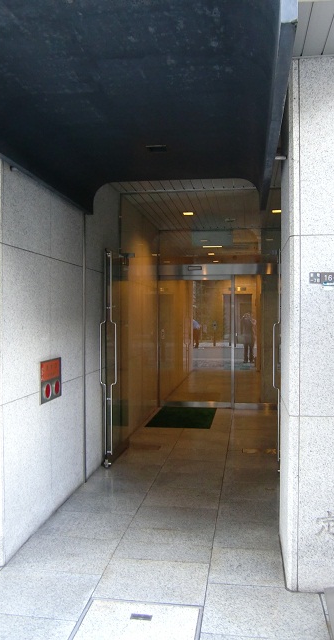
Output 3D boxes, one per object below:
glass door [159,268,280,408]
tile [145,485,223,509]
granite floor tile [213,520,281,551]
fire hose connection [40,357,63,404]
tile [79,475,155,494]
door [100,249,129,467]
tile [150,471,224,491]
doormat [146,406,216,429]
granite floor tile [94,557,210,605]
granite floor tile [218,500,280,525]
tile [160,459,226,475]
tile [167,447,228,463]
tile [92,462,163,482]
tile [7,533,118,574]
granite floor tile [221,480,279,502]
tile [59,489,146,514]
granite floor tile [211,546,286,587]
[{"bbox_3d":[0.972,0.304,8.404,2.263,2.286,0.080,0,0,9],"label":"glass door"},{"bbox_3d":[0.129,1.450,4.200,0.600,0.025,0.450,0,1,9],"label":"tile"},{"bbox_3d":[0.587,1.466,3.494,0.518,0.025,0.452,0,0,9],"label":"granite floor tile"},{"bbox_3d":[-0.837,0.439,3.787,0.030,0.300,0.400,0,1,9],"label":"fire hose connection"},{"bbox_3d":[-0.448,1.471,4.572,0.643,0.025,0.452,0,0,9],"label":"tile"},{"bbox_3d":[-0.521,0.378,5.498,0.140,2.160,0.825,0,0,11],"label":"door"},{"bbox_3d":[0.196,1.444,4.638,0.600,0.025,0.450,0,1,9],"label":"tile"},{"bbox_3d":[0.263,1.444,7.751,0.885,0.015,1.626,0,0,9],"label":"doormat"},{"bbox_3d":[-0.073,1.470,2.901,0.606,0.025,0.452,0,0,9],"label":"granite floor tile"},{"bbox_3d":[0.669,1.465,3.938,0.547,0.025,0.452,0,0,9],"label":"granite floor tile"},{"bbox_3d":[0.262,1.439,5.076,0.600,0.025,0.450,0,1,9],"label":"tile"},{"bbox_3d":[0.338,1.466,5.581,0.606,0.025,0.452,0,0,9],"label":"tile"},{"bbox_3d":[-0.362,1.441,4.964,0.600,0.025,0.450,0,1,9],"label":"tile"},{"bbox_3d":[-0.629,1.462,3.212,0.600,0.025,0.450,0,1,9],"label":"tile"},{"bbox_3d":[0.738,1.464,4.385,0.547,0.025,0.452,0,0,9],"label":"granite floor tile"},{"bbox_3d":[-0.495,1.452,4.088,0.600,0.025,0.450,0,1,9],"label":"tile"},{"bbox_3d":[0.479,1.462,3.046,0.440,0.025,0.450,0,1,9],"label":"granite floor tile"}]

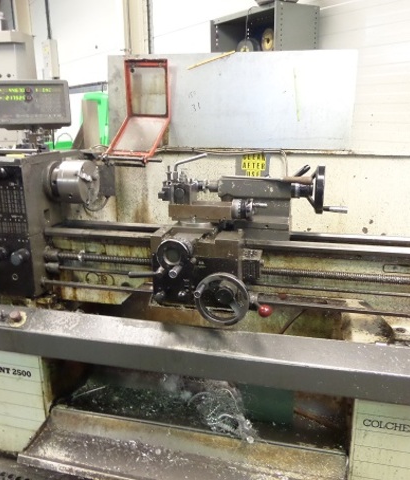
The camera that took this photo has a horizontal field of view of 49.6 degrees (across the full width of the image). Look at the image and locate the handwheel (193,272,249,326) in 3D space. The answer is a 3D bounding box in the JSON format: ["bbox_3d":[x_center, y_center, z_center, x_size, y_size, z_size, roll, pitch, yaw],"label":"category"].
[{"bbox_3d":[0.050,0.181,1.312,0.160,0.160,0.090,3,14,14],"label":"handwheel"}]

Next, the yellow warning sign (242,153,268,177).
[{"bbox_3d":[0.197,-0.301,1.786,0.098,0.106,0.006,3,14,14],"label":"yellow warning sign"}]

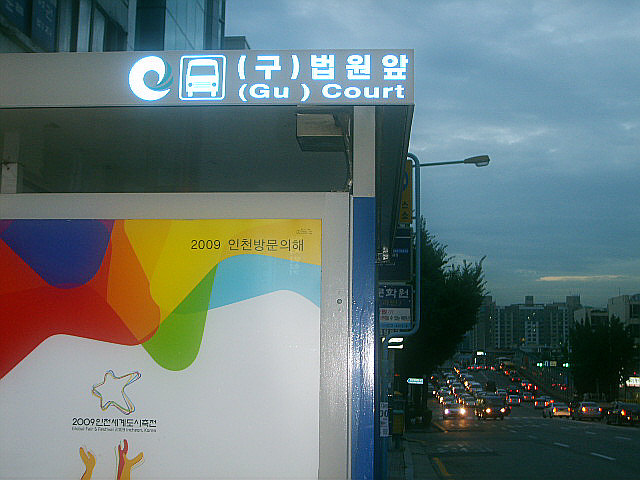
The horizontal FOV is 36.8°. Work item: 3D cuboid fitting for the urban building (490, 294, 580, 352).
[{"bbox_3d":[129.070,50.960,580.000,50.330,31.550,15.000,-2,-10,13],"label":"urban building"}]

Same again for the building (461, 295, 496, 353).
[{"bbox_3d":[93.090,49.410,565.000,20.010,32.400,16.000,-1,-10,9],"label":"building"}]

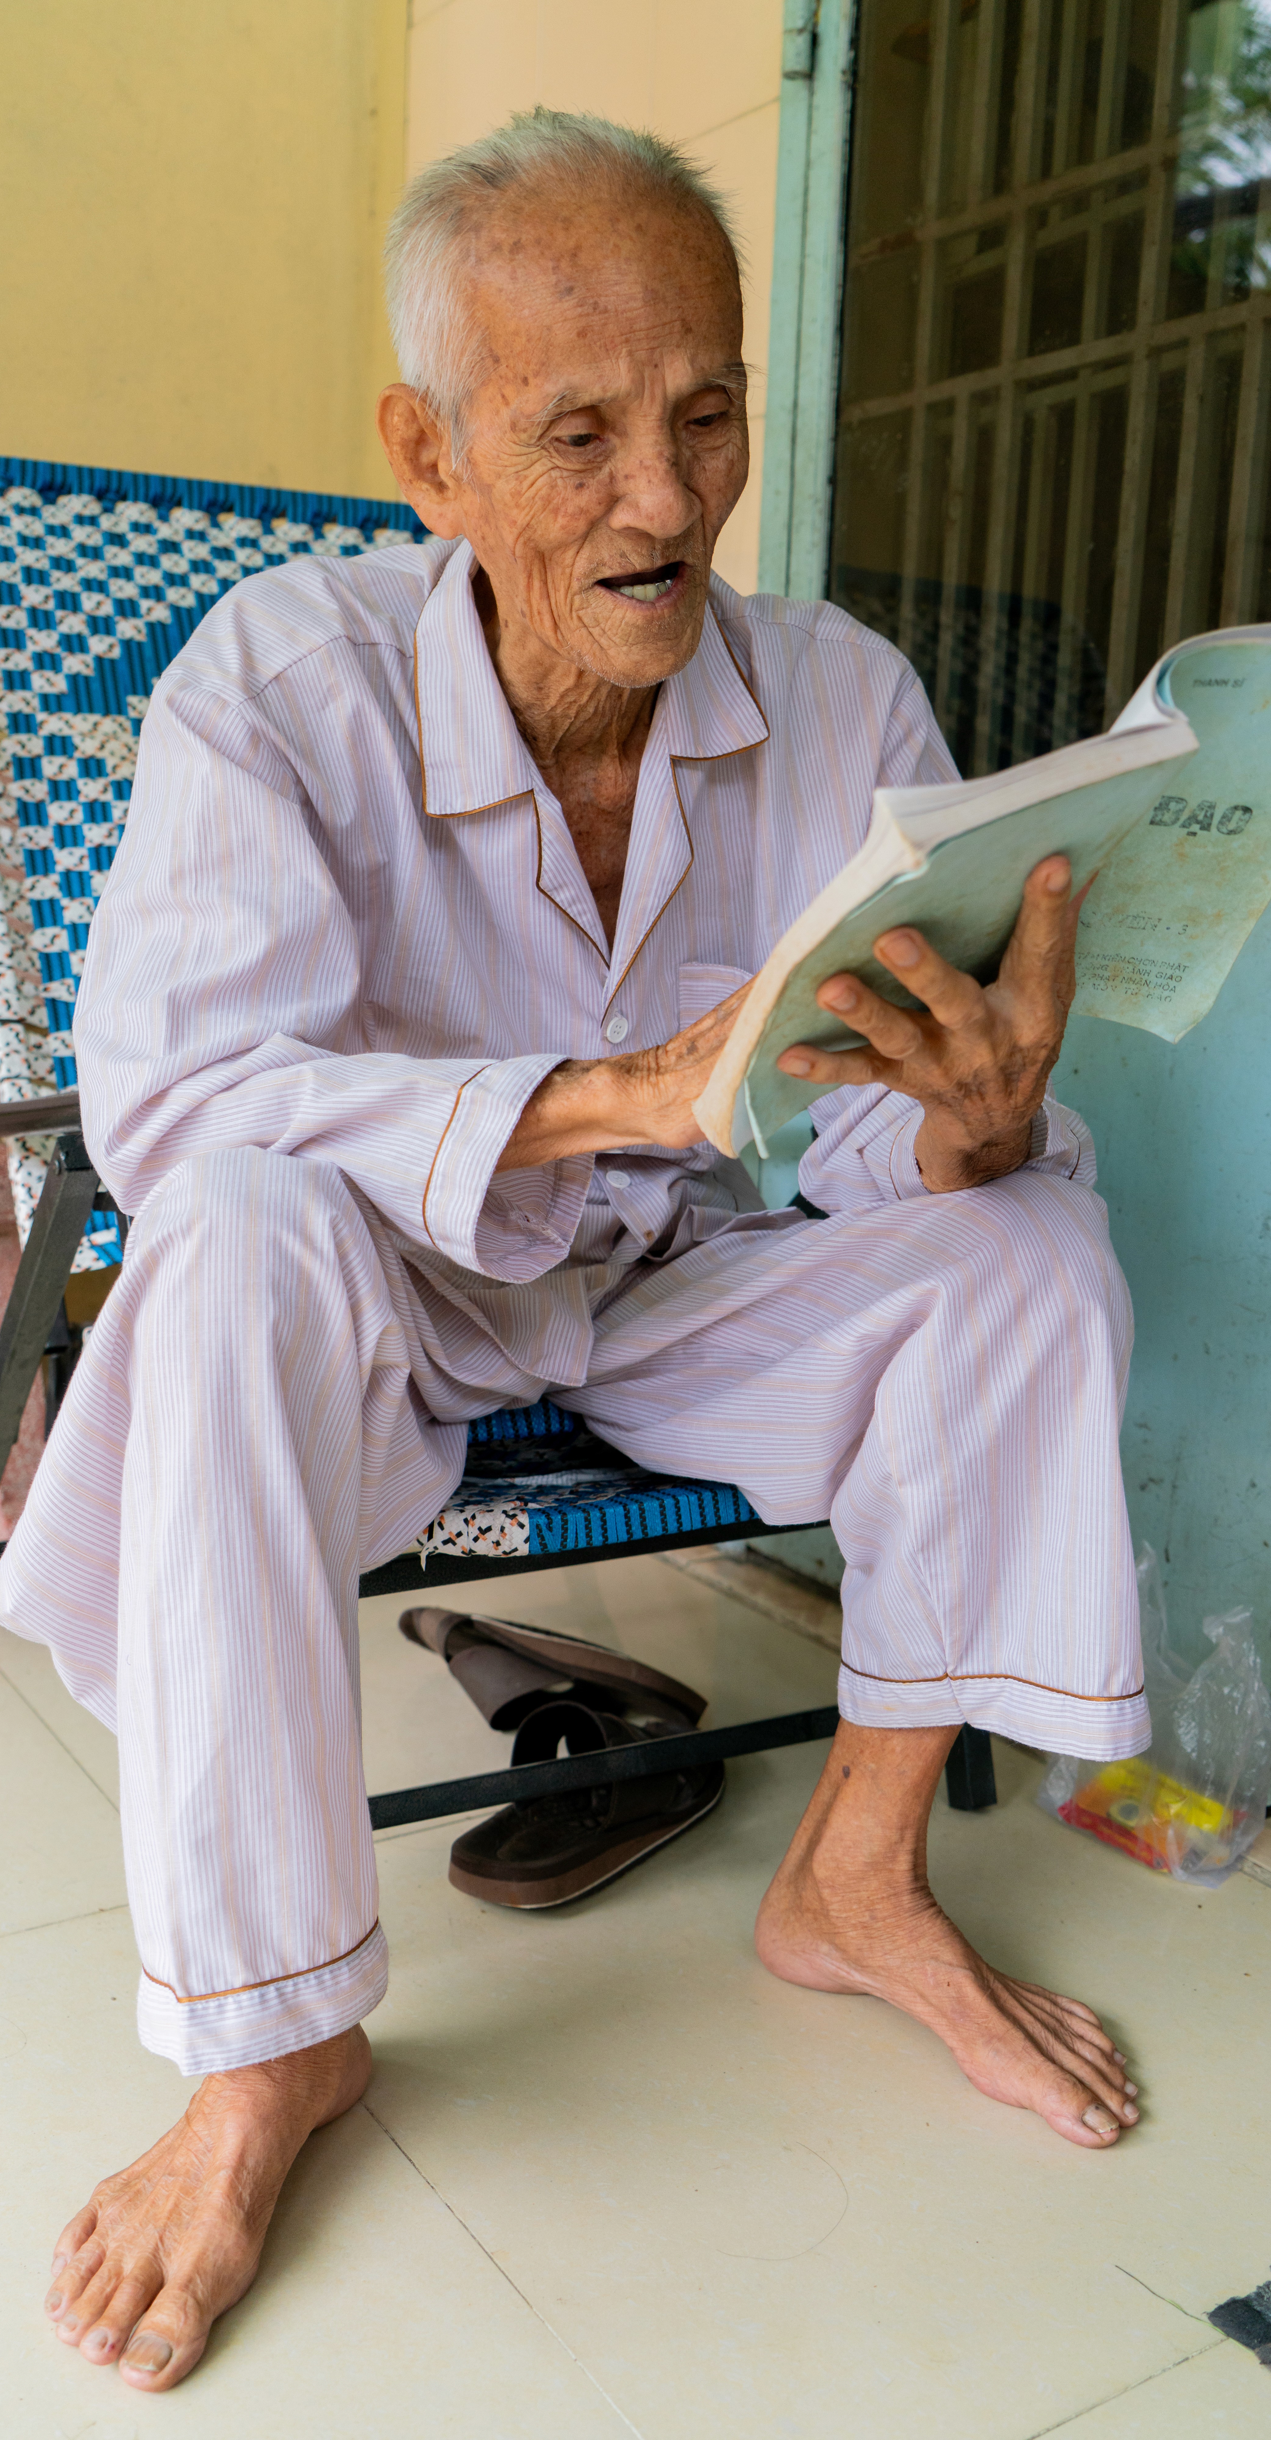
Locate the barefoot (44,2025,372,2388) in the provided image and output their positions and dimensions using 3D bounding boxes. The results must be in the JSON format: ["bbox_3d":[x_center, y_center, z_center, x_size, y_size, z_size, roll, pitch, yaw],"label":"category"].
[{"bbox_3d":[-0.190,0.430,0.972,0.099,0.100,0.241,6,10,20],"label":"barefoot"}]

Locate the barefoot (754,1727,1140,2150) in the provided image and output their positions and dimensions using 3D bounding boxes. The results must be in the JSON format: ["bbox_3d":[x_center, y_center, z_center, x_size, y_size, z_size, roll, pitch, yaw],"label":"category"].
[{"bbox_3d":[0.175,0.386,1.138,0.242,0.160,0.100,10,12,38],"label":"barefoot"}]

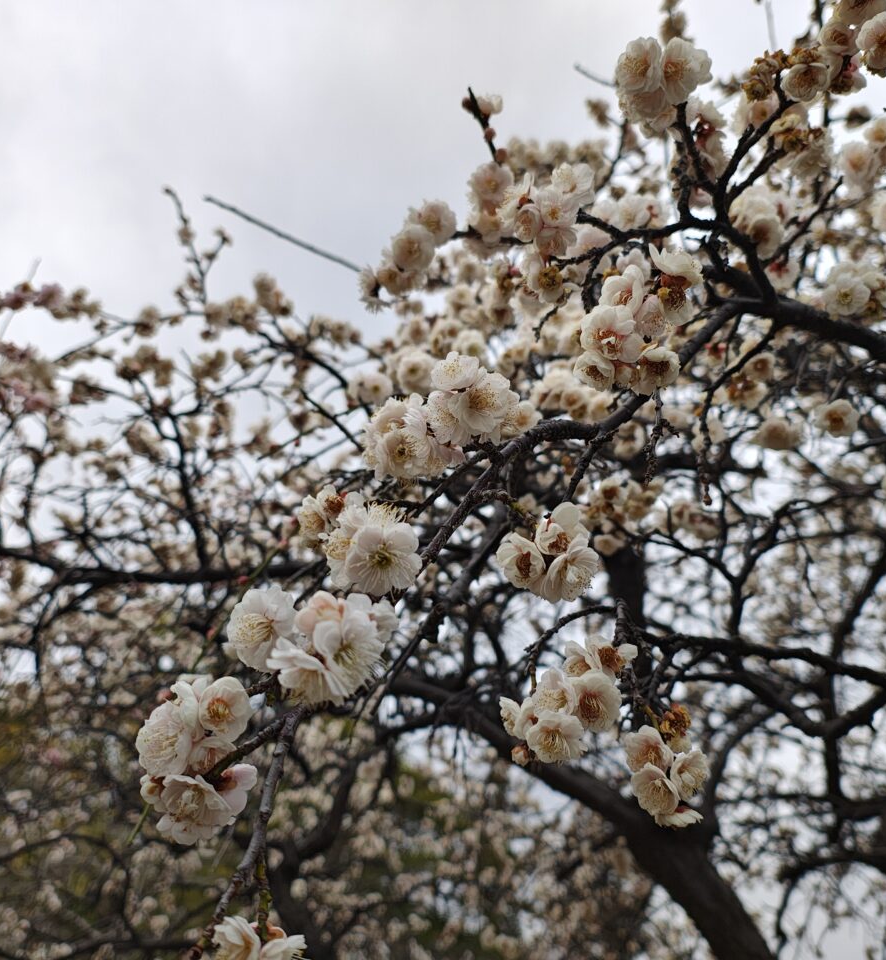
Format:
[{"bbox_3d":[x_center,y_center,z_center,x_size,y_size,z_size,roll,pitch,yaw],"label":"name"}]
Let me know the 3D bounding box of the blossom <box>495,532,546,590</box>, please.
[{"bbox_3d":[0.035,0.037,0.420,0.023,0.026,0.014,-1,24,4],"label":"blossom"}]

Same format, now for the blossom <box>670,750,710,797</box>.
[{"bbox_3d":[0.123,0.146,0.460,0.022,0.024,0.014,12,14,-35],"label":"blossom"}]

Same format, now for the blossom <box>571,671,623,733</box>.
[{"bbox_3d":[0.068,0.098,0.410,0.025,0.027,0.014,2,24,-7],"label":"blossom"}]

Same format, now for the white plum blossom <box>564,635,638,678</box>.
[{"bbox_3d":[0.073,0.083,0.430,0.032,0.023,0.015,3,20,-10],"label":"white plum blossom"}]

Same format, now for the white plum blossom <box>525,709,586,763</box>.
[{"bbox_3d":[0.050,0.113,0.410,0.025,0.025,0.015,2,17,-6],"label":"white plum blossom"}]

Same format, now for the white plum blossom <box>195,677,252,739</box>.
[{"bbox_3d":[-0.095,0.099,0.400,0.026,0.027,0.014,3,2,-9],"label":"white plum blossom"}]

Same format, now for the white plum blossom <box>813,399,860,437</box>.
[{"bbox_3d":[0.234,-0.037,0.550,0.025,0.023,0.013,1,21,-3],"label":"white plum blossom"}]

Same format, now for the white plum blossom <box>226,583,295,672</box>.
[{"bbox_3d":[-0.060,0.049,0.305,0.025,0.026,0.016,-16,-2,34],"label":"white plum blossom"}]

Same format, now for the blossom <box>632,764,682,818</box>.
[{"bbox_3d":[0.101,0.146,0.435,0.024,0.025,0.015,-11,14,25],"label":"blossom"}]

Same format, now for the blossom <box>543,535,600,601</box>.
[{"bbox_3d":[0.052,0.035,0.375,0.025,0.025,0.017,19,13,-39],"label":"blossom"}]

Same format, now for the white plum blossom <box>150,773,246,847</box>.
[{"bbox_3d":[-0.083,0.112,0.315,0.028,0.017,0.025,-7,-65,16],"label":"white plum blossom"}]

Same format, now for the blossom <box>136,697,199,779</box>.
[{"bbox_3d":[-0.094,0.087,0.315,0.025,0.026,0.016,-15,-6,33],"label":"blossom"}]

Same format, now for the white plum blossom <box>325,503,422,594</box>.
[{"bbox_3d":[-0.024,0.024,0.320,0.029,0.029,0.018,1,6,-2],"label":"white plum blossom"}]

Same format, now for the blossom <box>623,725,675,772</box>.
[{"bbox_3d":[0.100,0.132,0.450,0.024,0.024,0.014,-3,23,9],"label":"blossom"}]

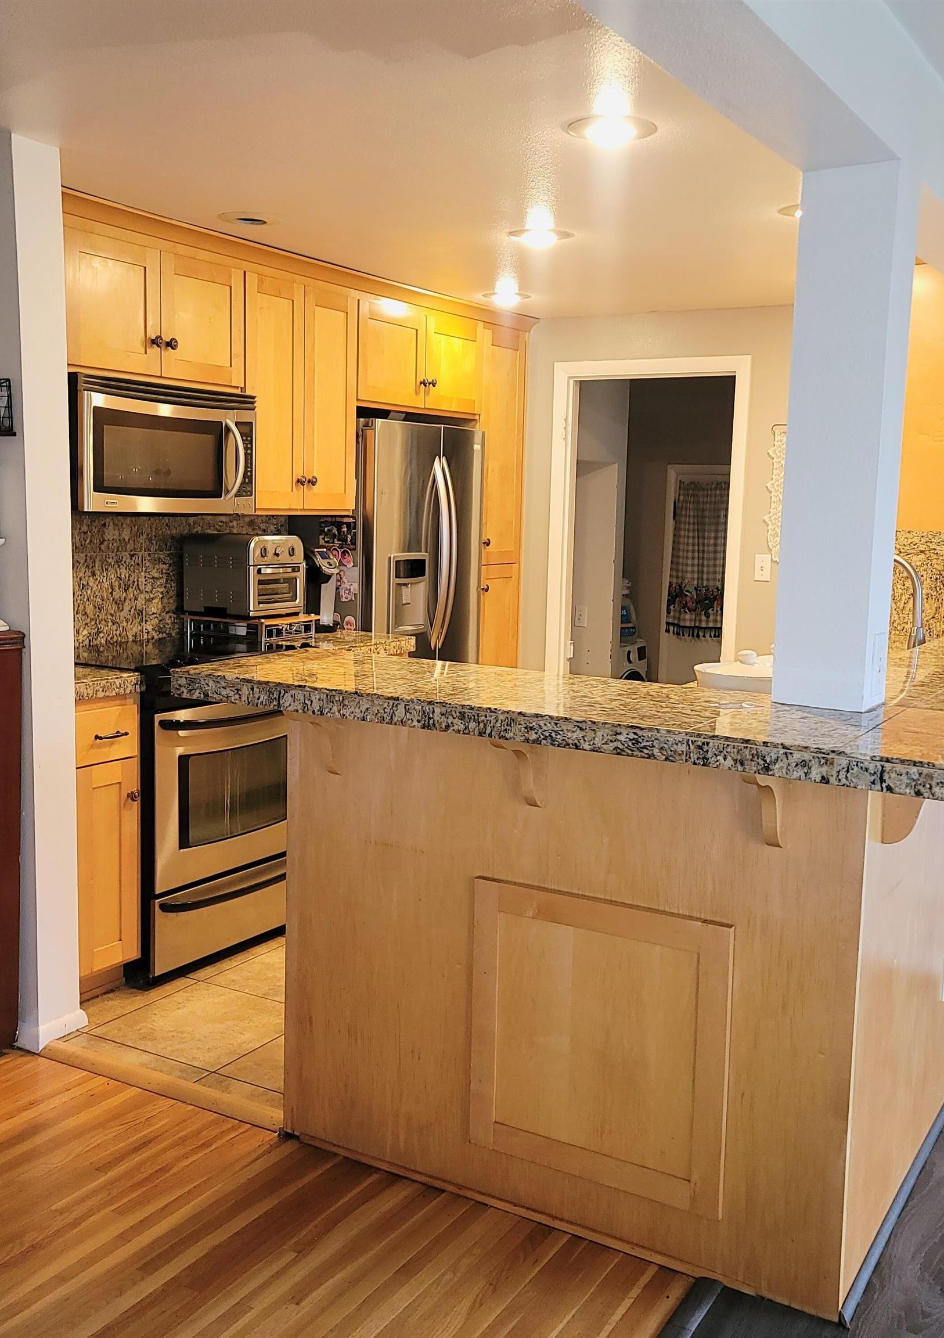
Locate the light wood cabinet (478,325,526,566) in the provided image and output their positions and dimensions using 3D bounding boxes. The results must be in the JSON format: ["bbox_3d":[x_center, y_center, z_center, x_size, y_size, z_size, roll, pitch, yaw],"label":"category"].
[{"bbox_3d":[-0.061,-1.017,5.936,0.460,1.050,0.427,6,8,30],"label":"light wood cabinet"}]

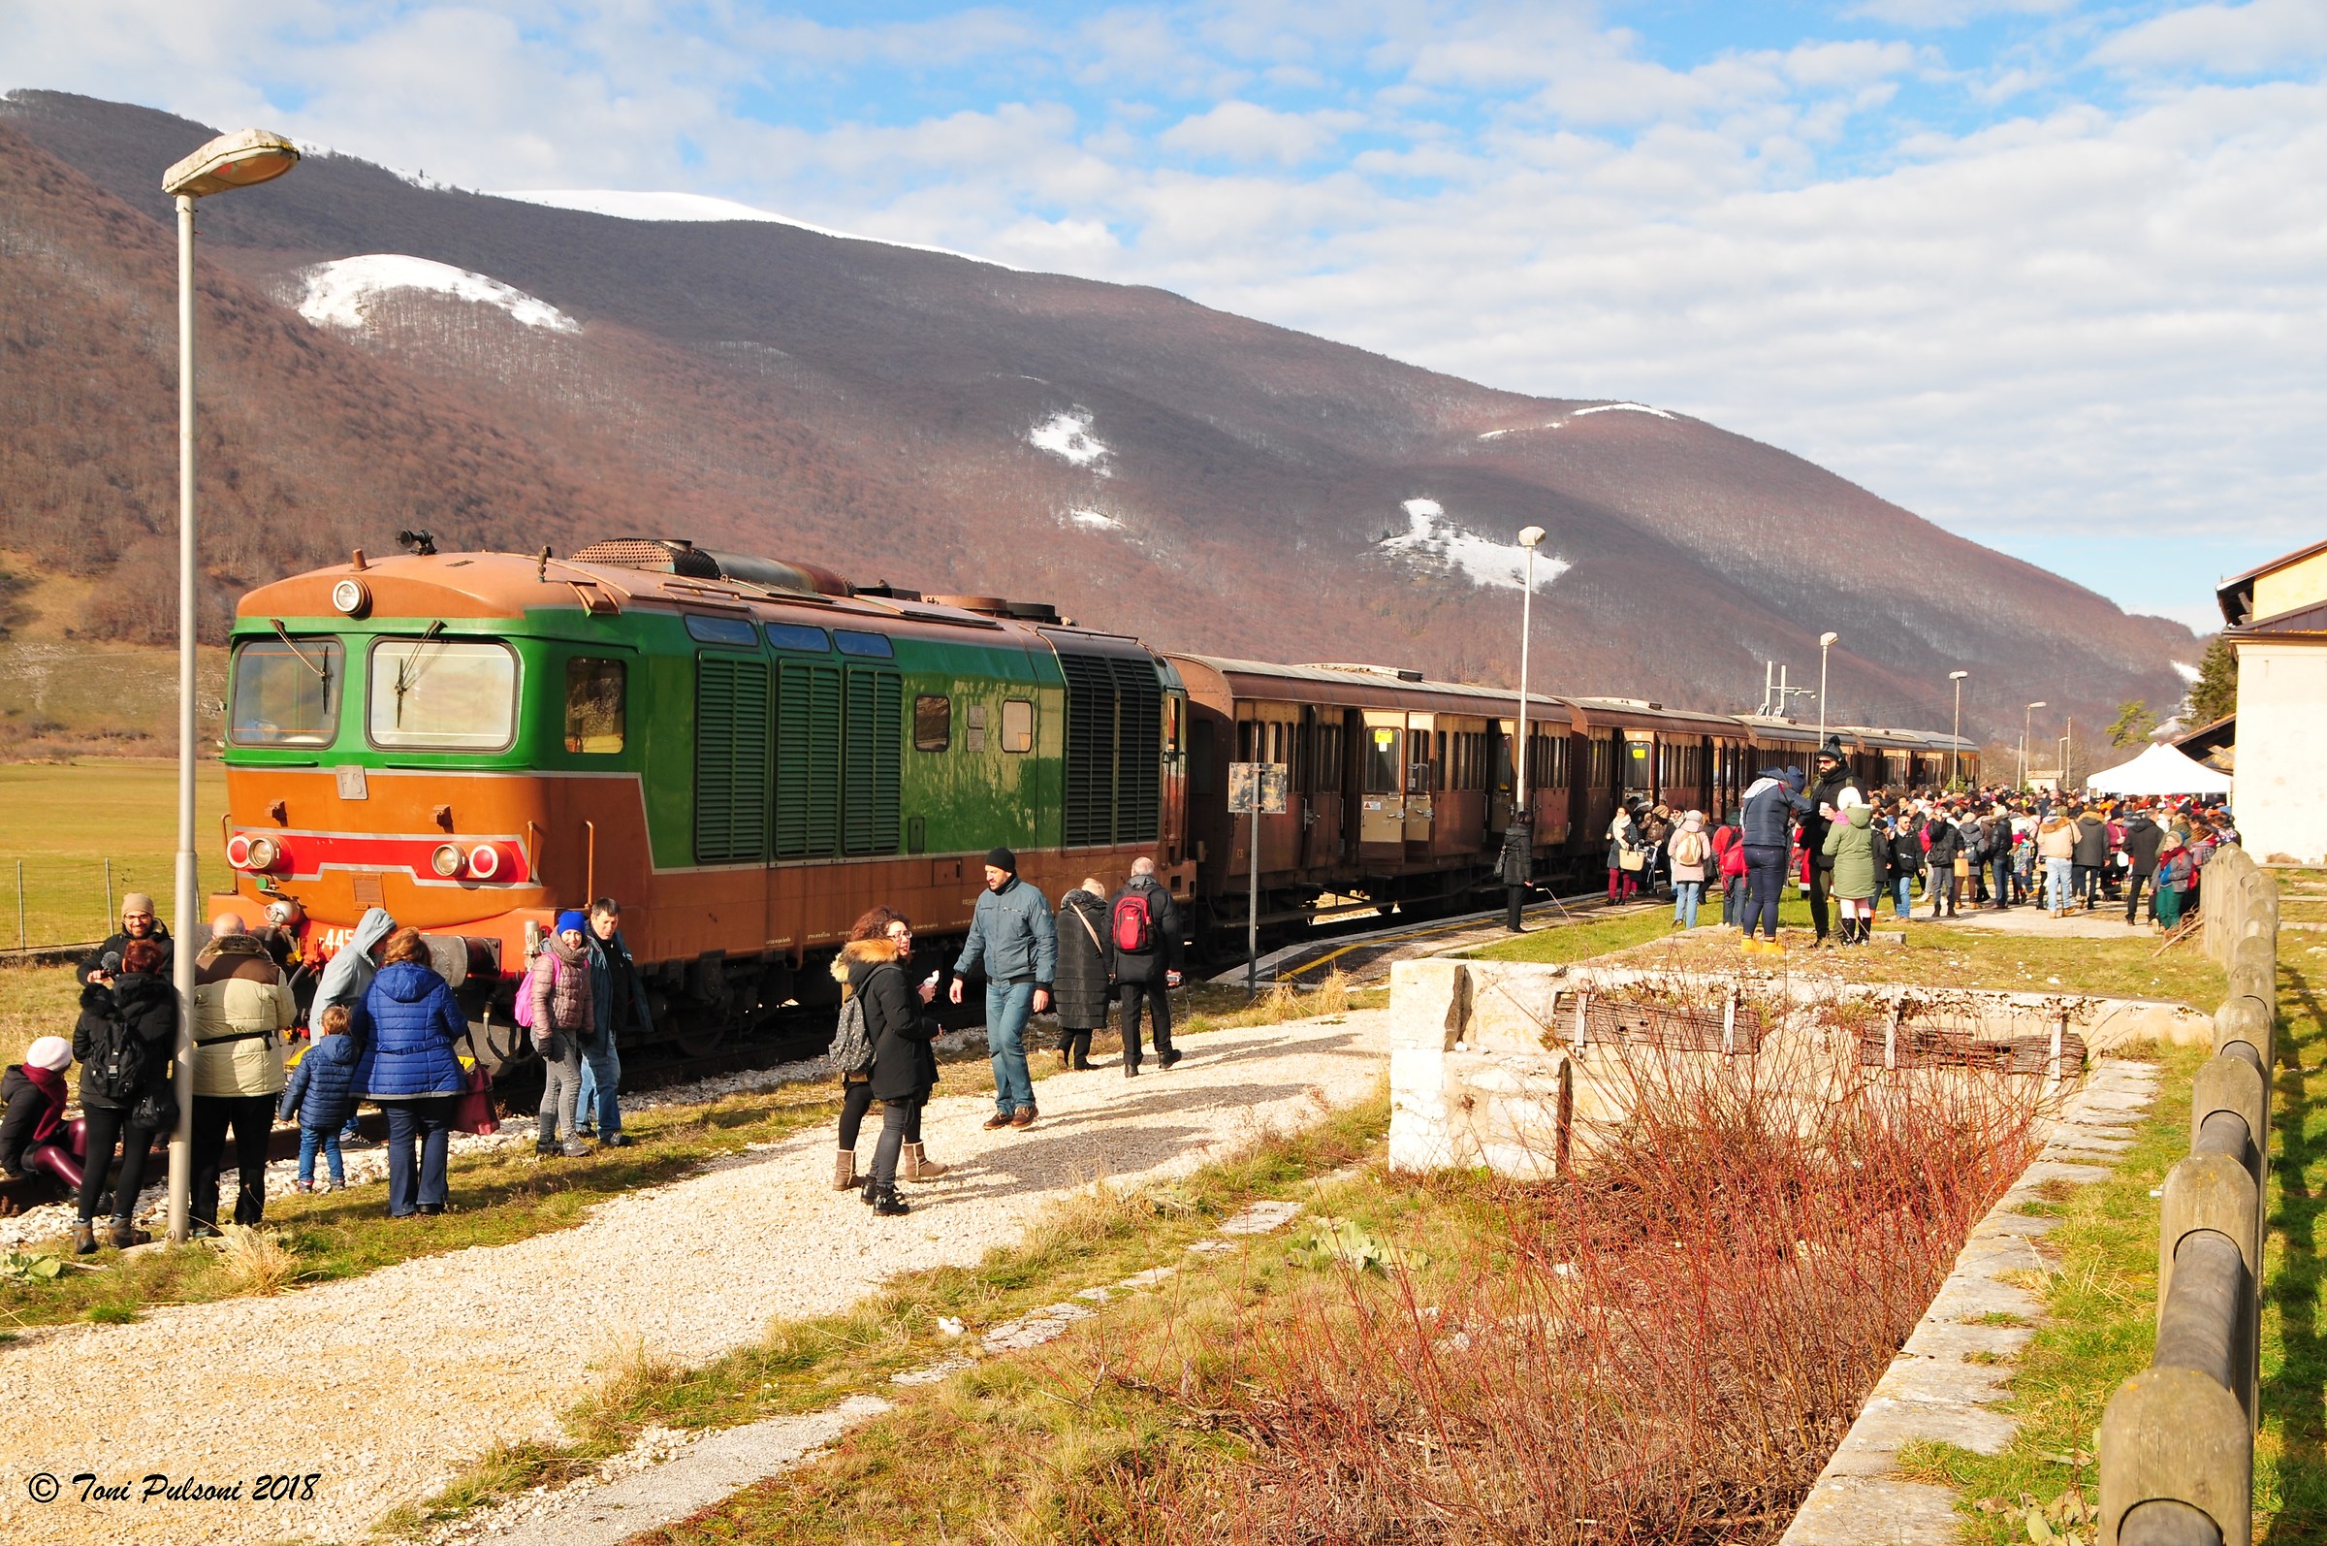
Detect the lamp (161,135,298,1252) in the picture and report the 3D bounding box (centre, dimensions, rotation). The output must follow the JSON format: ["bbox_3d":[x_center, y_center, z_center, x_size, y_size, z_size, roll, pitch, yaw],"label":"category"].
[{"bbox_3d":[-4.985,-0.430,14.519,0.860,5.970,0.340,1,1,23],"label":"lamp"}]

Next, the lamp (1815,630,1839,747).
[{"bbox_3d":[16.219,-0.627,66.455,0.340,5.650,0.860,2,1,27],"label":"lamp"}]

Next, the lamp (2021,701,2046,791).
[{"bbox_3d":[37.921,-0.488,117.824,0.860,5.350,0.340,2,1,23],"label":"lamp"}]

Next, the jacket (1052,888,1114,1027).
[{"bbox_3d":[-0.646,1.495,21.650,0.440,1.110,0.370,2,1,25],"label":"jacket"}]

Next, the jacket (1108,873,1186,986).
[{"bbox_3d":[-0.137,1.237,21.450,0.540,0.880,0.370,2,1,20],"label":"jacket"}]

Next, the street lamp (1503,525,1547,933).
[{"bbox_3d":[5.441,-0.704,40.461,0.340,5.830,0.860,2,1,24],"label":"street lamp"}]

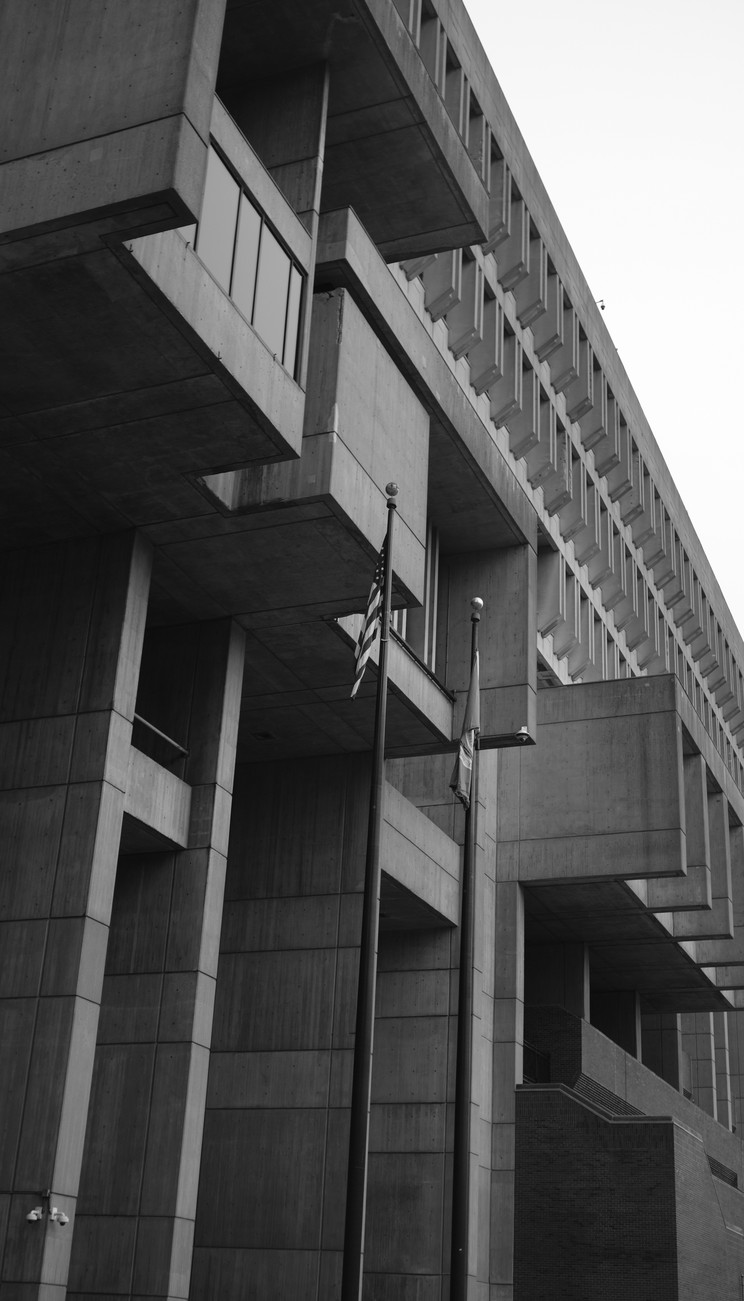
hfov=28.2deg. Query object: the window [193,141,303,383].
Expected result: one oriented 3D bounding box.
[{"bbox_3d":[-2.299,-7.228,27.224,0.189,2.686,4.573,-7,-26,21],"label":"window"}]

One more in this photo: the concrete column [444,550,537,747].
[{"bbox_3d":[3.409,-0.091,42.581,2.498,5.916,0.877,-7,-26,21],"label":"concrete column"}]

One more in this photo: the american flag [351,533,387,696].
[{"bbox_3d":[-0.022,-0.624,25.071,0.600,3.060,0.350,3,-24,1],"label":"american flag"}]

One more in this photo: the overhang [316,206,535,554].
[{"bbox_3d":[0.965,-6.088,38.560,2.664,1.465,14.308,-7,-26,21],"label":"overhang"}]

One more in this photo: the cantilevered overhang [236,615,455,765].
[{"bbox_3d":[-1.935,0.708,39.356,5.772,1.288,8.414,-7,-26,21],"label":"cantilevered overhang"}]

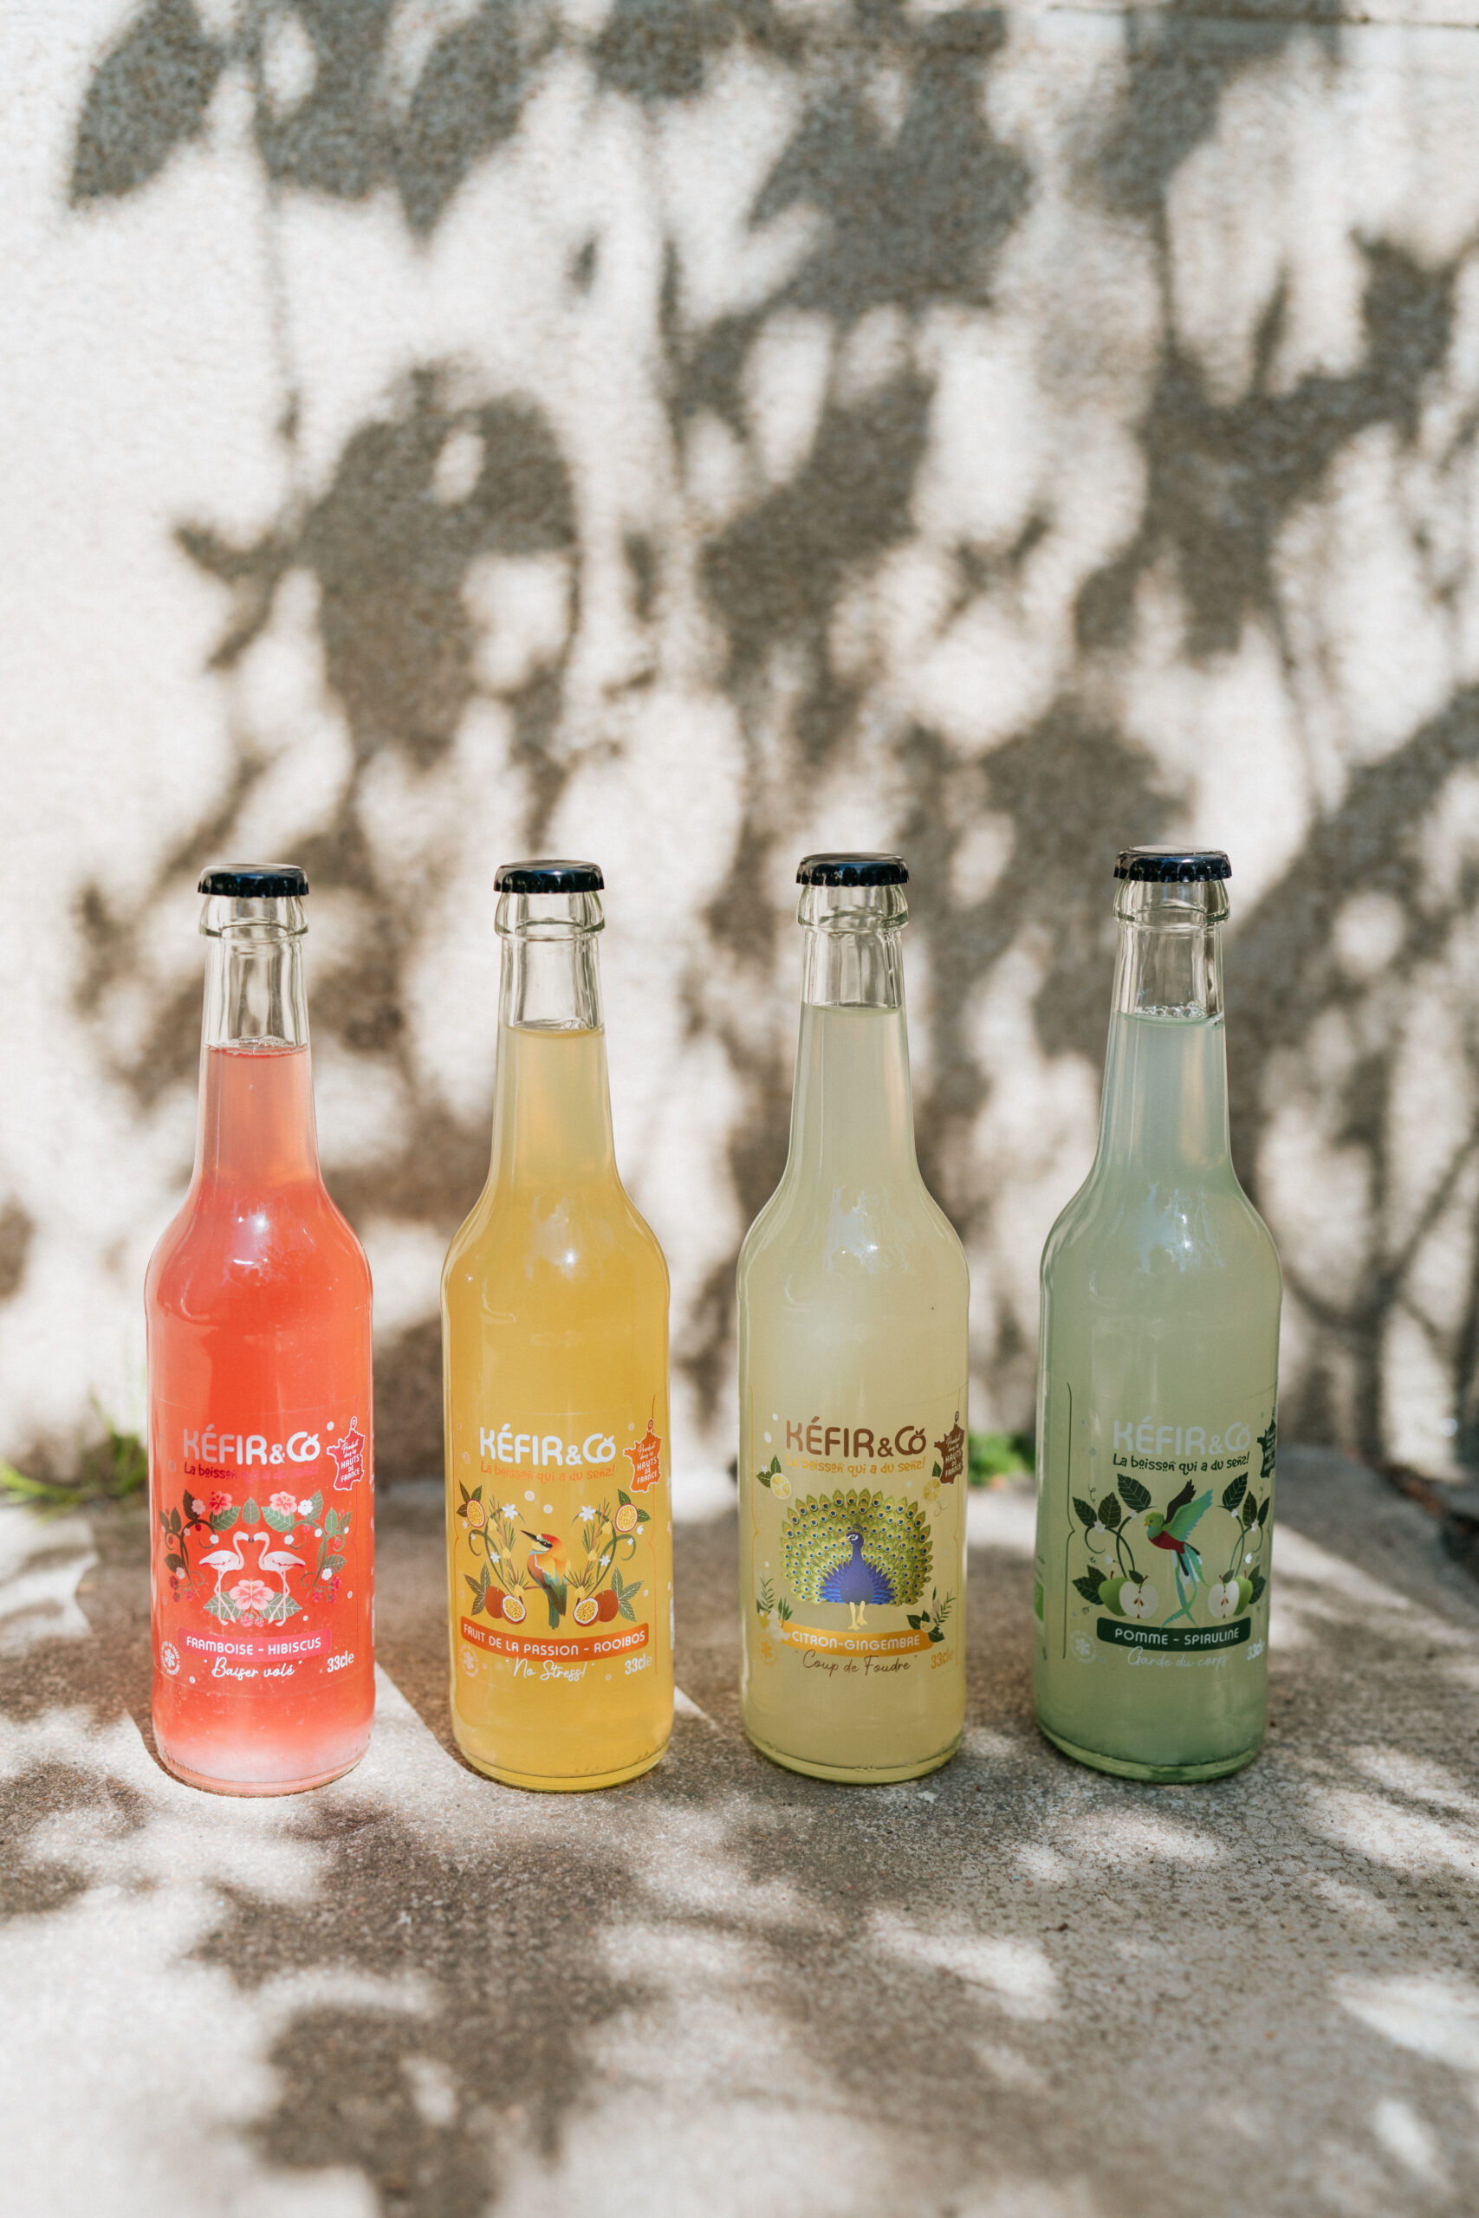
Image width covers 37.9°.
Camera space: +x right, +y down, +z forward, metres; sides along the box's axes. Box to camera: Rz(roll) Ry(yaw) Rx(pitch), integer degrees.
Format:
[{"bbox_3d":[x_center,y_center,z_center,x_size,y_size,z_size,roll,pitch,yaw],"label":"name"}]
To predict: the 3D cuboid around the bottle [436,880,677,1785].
[{"bbox_3d":[-0.048,0.055,0.571,0.061,0.238,0.061,0,7,2],"label":"bottle"}]

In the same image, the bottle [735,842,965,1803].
[{"bbox_3d":[0.030,0.053,0.572,0.061,0.238,0.061,0,7,0],"label":"bottle"}]

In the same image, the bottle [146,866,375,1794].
[{"bbox_3d":[-0.127,0.056,0.572,0.061,0.238,0.061,-1,7,-7],"label":"bottle"}]

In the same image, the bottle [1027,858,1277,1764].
[{"bbox_3d":[0.111,0.051,0.567,0.061,0.238,0.061,0,7,-4],"label":"bottle"}]

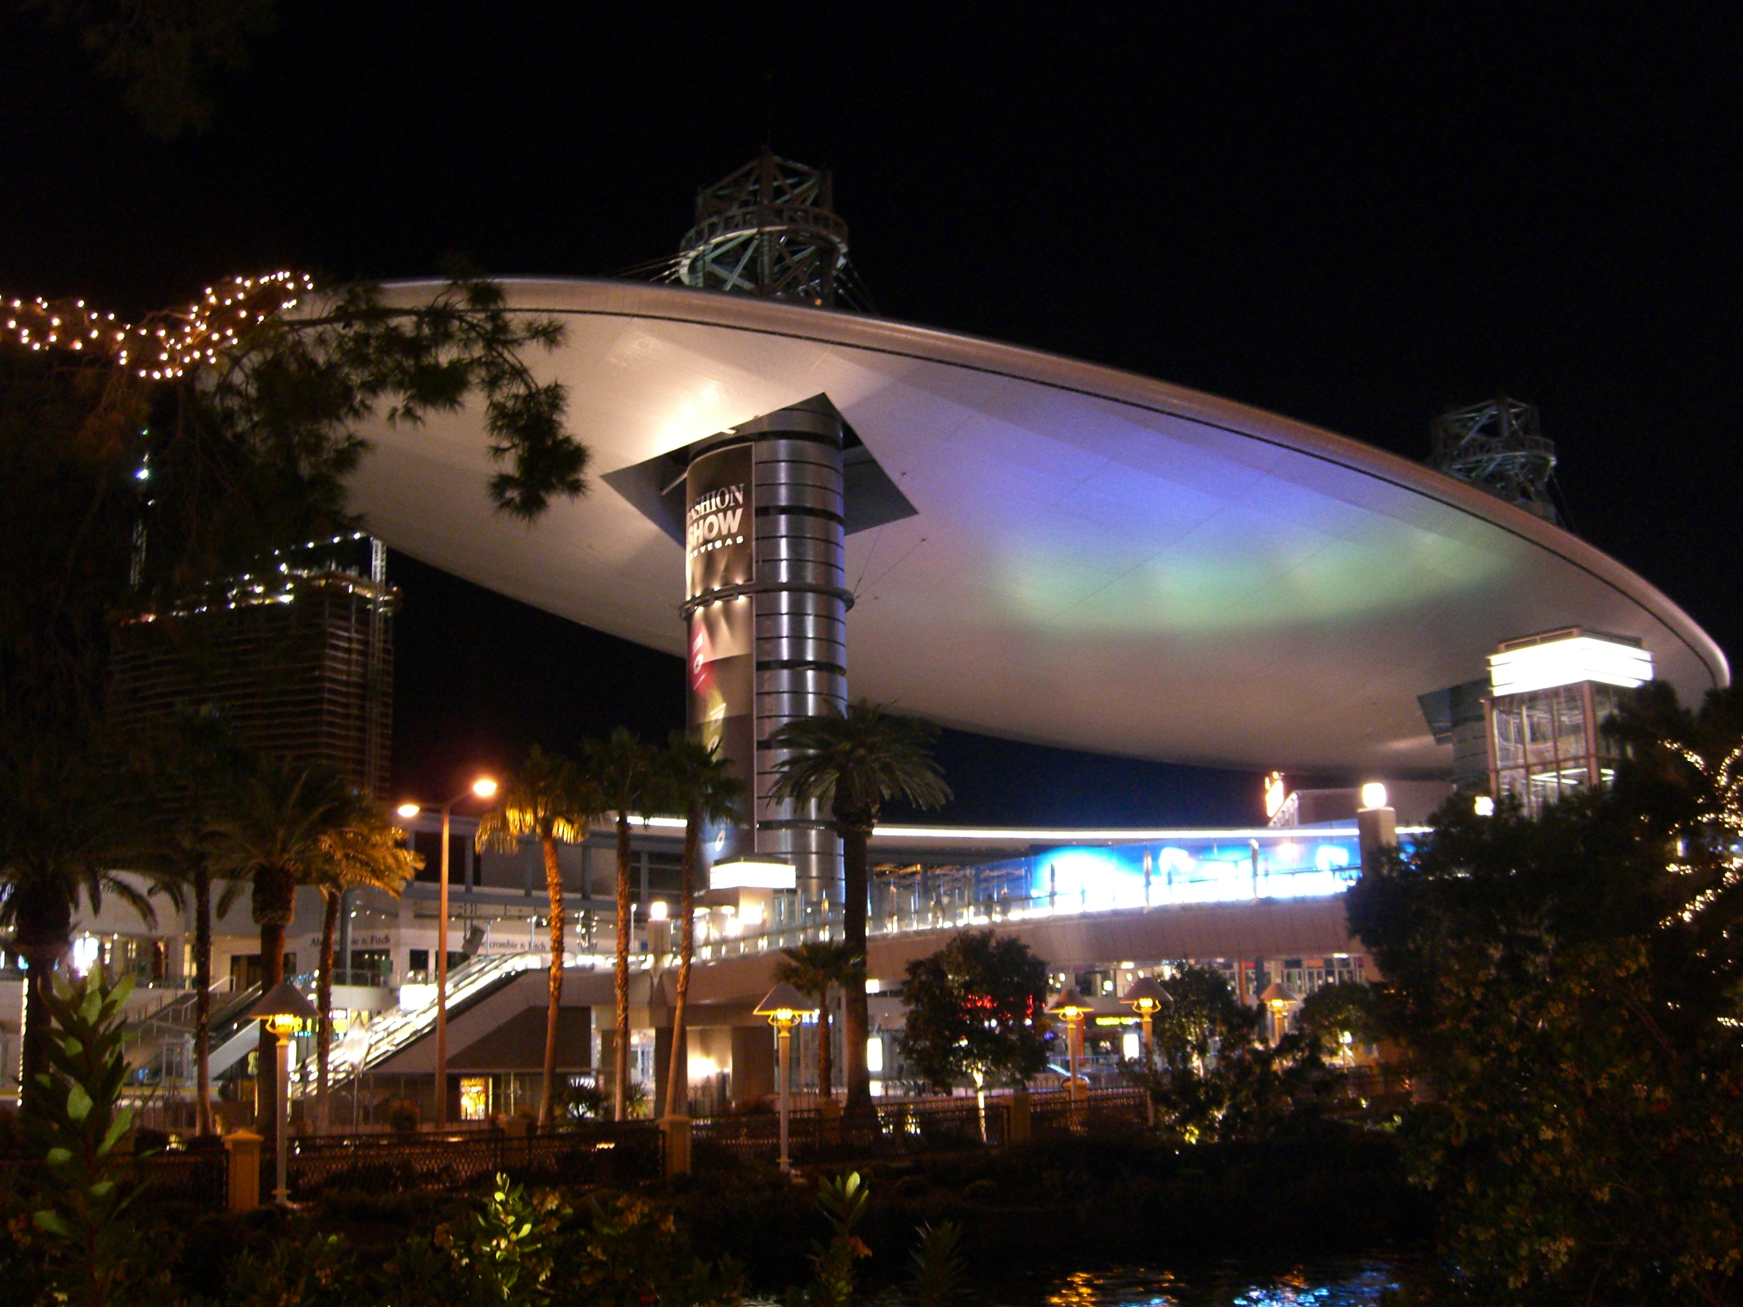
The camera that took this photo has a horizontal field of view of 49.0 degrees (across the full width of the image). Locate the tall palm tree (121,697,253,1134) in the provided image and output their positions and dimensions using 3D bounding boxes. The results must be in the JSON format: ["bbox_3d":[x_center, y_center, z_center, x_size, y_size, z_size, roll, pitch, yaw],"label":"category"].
[{"bbox_3d":[-18.899,7.427,53.380,3.600,12.158,3.600,-1,-11,0],"label":"tall palm tree"}]

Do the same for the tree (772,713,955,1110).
[{"bbox_3d":[-0.461,8.112,61.608,5.900,13.394,5.900,-1,-11,0],"label":"tree"}]

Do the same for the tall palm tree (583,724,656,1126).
[{"bbox_3d":[-7.749,8.346,59.018,2.400,12.176,2.400,-1,-11,0],"label":"tall palm tree"}]

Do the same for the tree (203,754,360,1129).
[{"bbox_3d":[-16.806,8.389,54.463,4.200,10.829,4.200,2,-10,-17],"label":"tree"}]

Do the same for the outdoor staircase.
[{"bbox_3d":[-23.046,19.022,98.577,12.300,7.168,5.000,3,-12,-20],"label":"outdoor staircase"}]

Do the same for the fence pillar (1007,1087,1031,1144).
[{"bbox_3d":[3.235,10.098,41.708,0.480,1.227,0.480,8,-14,-37],"label":"fence pillar"}]

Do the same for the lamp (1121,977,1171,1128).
[{"bbox_3d":[7.233,10.472,49.944,1.280,4.000,1.280,-3,-10,8],"label":"lamp"}]

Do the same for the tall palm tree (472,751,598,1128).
[{"bbox_3d":[-10.411,8.833,59.835,3.800,11.653,3.800,0,-10,-10],"label":"tall palm tree"}]

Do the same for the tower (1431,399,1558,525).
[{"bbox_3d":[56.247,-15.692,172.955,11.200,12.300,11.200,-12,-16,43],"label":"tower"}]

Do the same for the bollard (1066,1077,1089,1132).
[{"bbox_3d":[6.219,13.549,57.772,0.530,1.450,0.530,7,-13,-39],"label":"bollard"}]

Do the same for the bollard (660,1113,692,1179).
[{"bbox_3d":[-3.652,9.134,35.511,0.500,1.177,0.500,8,-14,-37],"label":"bollard"}]

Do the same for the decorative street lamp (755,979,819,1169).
[{"bbox_3d":[-1.845,9.051,40.939,1.280,4.000,1.280,-1,-10,-3],"label":"decorative street lamp"}]

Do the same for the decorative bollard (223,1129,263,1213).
[{"bbox_3d":[-8.930,7.360,27.188,0.510,1.163,0.510,8,-14,-37],"label":"decorative bollard"}]

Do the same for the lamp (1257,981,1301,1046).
[{"bbox_3d":[11.865,11.144,55.669,1.150,3.183,1.150,-1,-11,0],"label":"lamp"}]

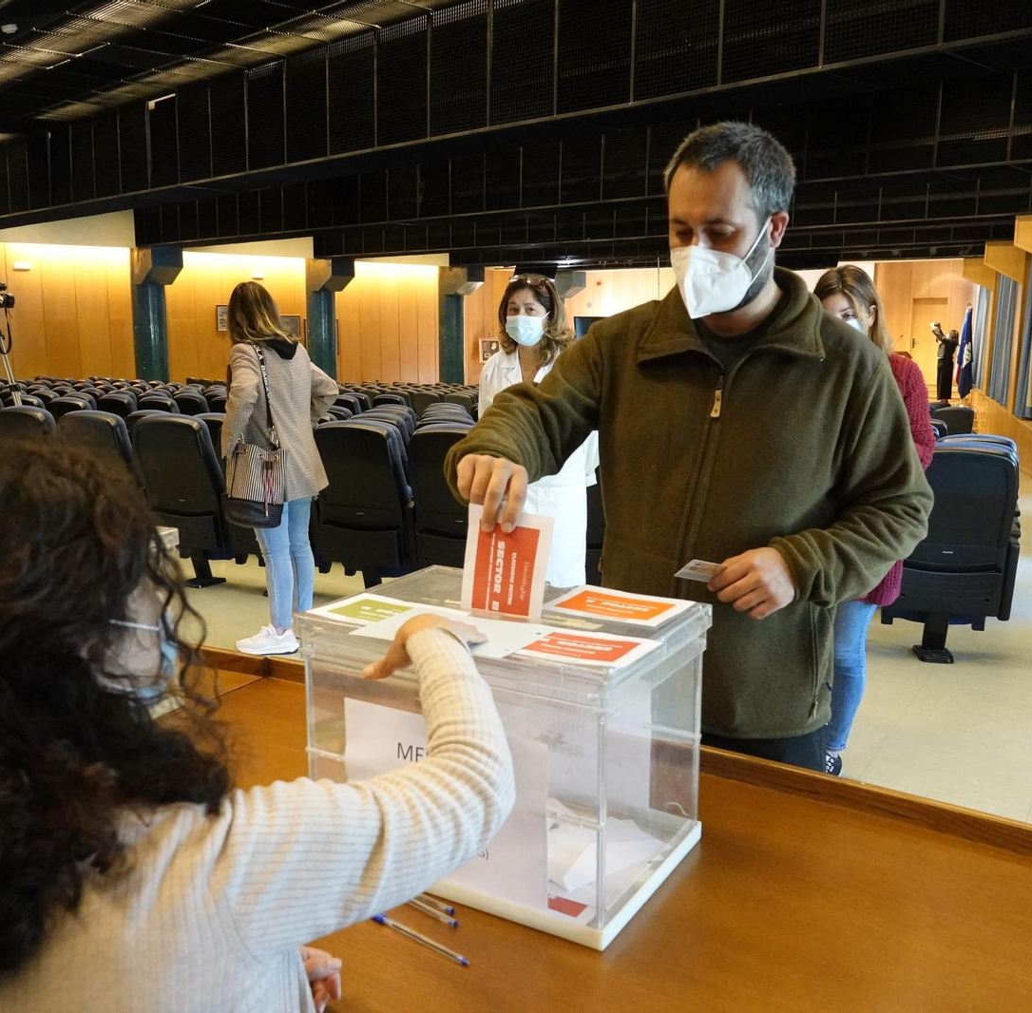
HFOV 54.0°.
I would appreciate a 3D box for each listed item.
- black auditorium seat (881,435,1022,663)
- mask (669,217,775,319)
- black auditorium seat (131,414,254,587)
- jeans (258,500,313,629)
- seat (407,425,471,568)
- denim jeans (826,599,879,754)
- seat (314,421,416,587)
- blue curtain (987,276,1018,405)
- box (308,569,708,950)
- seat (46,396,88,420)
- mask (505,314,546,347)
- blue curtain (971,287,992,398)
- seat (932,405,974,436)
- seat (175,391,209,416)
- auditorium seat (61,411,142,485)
[{"bbox_3d":[1.883,0.203,4.487,0.560,0.980,0.550,3,11,13],"label":"black auditorium seat"},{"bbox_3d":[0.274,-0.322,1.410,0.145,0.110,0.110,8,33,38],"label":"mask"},{"bbox_3d":[-1.785,-0.037,5.814,0.540,0.970,0.600,4,10,20],"label":"black auditorium seat"},{"bbox_3d":[-1.031,0.109,4.616,0.310,0.880,0.380,9,13,39],"label":"jeans"},{"bbox_3d":[-0.215,0.059,5.242,0.540,0.970,0.600,4,10,20],"label":"seat"},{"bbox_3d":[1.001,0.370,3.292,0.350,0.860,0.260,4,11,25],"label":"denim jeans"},{"bbox_3d":[-0.765,0.010,5.421,0.560,0.970,0.550,5,11,22],"label":"seat"},{"bbox_3d":[9.075,-3.122,18.999,0.200,2.340,3.900,4,10,20],"label":"blue curtain"},{"bbox_3d":[-0.011,0.300,1.361,0.446,0.332,0.320,6,11,30],"label":"box"},{"bbox_3d":[-3.997,-0.546,9.584,0.540,0.970,0.600,4,10,20],"label":"seat"},{"bbox_3d":[0.034,-0.621,3.580,0.150,0.110,0.090,3,15,17],"label":"mask"},{"bbox_3d":[10.188,-3.784,22.141,0.250,2.350,1.100,4,11,20],"label":"blue curtain"},{"bbox_3d":[4.755,-0.632,11.178,0.560,0.970,0.550,2,10,9],"label":"seat"},{"bbox_3d":[-3.757,-0.888,12.316,0.540,0.970,0.600,4,10,20],"label":"seat"},{"bbox_3d":[-2.305,-0.069,6.001,0.540,0.970,0.600,4,10,20],"label":"auditorium seat"}]

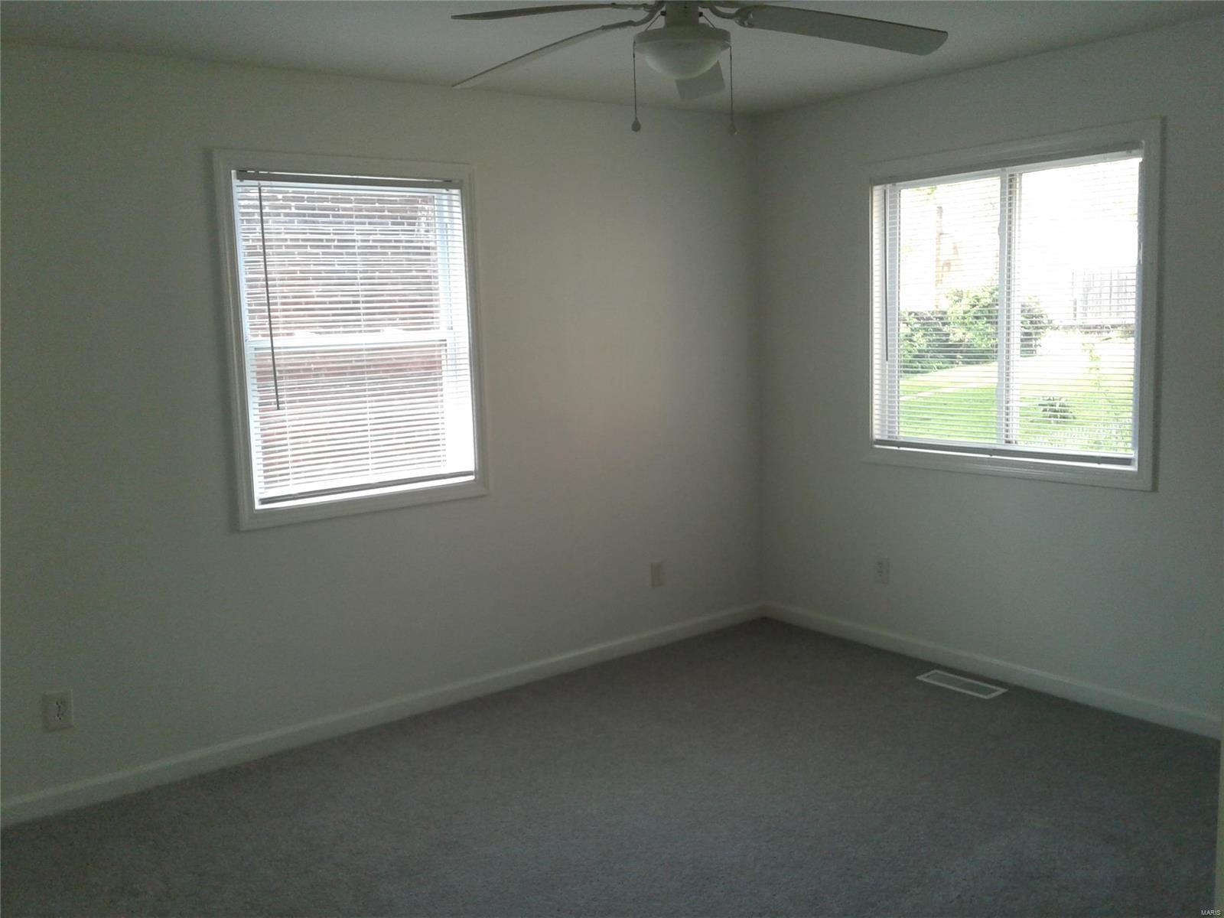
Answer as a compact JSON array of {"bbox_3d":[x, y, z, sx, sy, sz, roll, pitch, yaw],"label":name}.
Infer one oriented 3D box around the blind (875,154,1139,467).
[{"bbox_3d":[1.505,-0.589,4.494,0.040,1.148,1.187,-8,9,-37],"label":"blind"}]

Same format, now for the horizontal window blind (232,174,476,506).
[{"bbox_3d":[-0.925,-0.461,4.254,0.902,1.169,0.040,-8,9,-37],"label":"horizontal window blind"}]

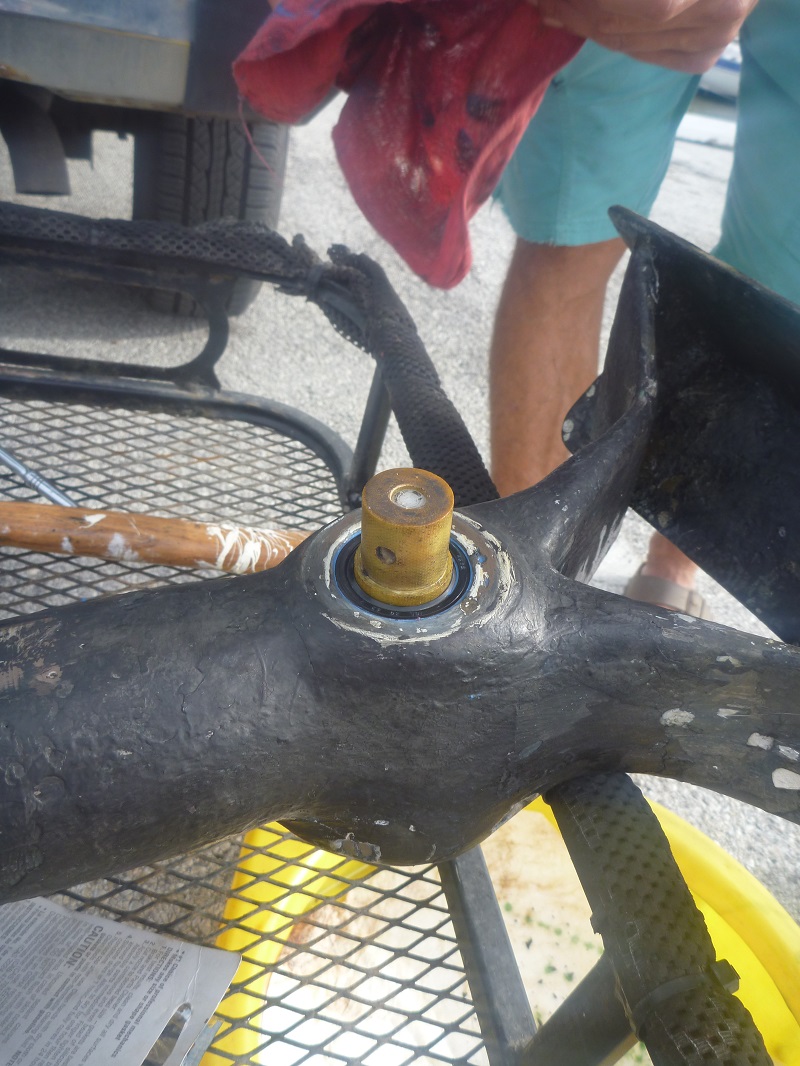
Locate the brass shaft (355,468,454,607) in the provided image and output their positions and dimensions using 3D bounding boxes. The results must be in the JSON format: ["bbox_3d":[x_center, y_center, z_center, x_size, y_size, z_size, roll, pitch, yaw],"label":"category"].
[{"bbox_3d":[0.002,0.001,0.281,0.033,0.034,0.033,4,42,0],"label":"brass shaft"}]

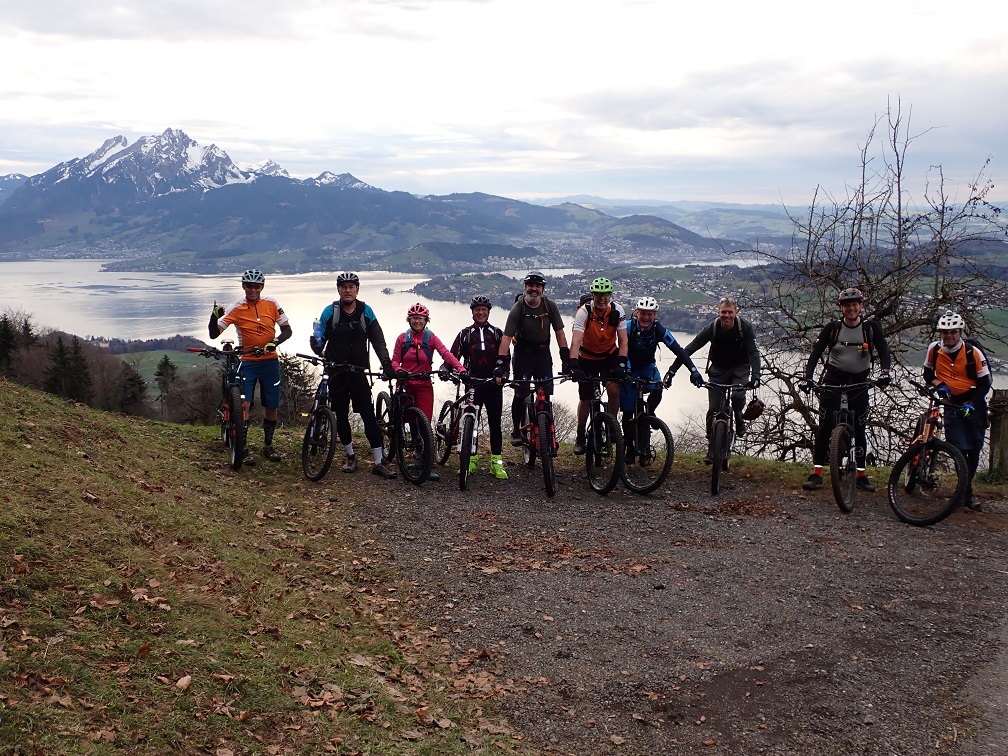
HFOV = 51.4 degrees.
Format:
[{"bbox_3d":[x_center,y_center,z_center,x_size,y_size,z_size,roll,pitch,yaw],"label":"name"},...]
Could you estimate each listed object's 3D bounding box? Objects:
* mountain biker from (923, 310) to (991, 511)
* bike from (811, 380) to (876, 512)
[{"bbox_3d":[3.830,0.269,8.949,0.580,1.720,0.550,8,12,37],"label":"mountain biker"},{"bbox_3d":[3.120,0.519,9.378,0.760,1.080,1.850,4,10,20],"label":"bike"}]

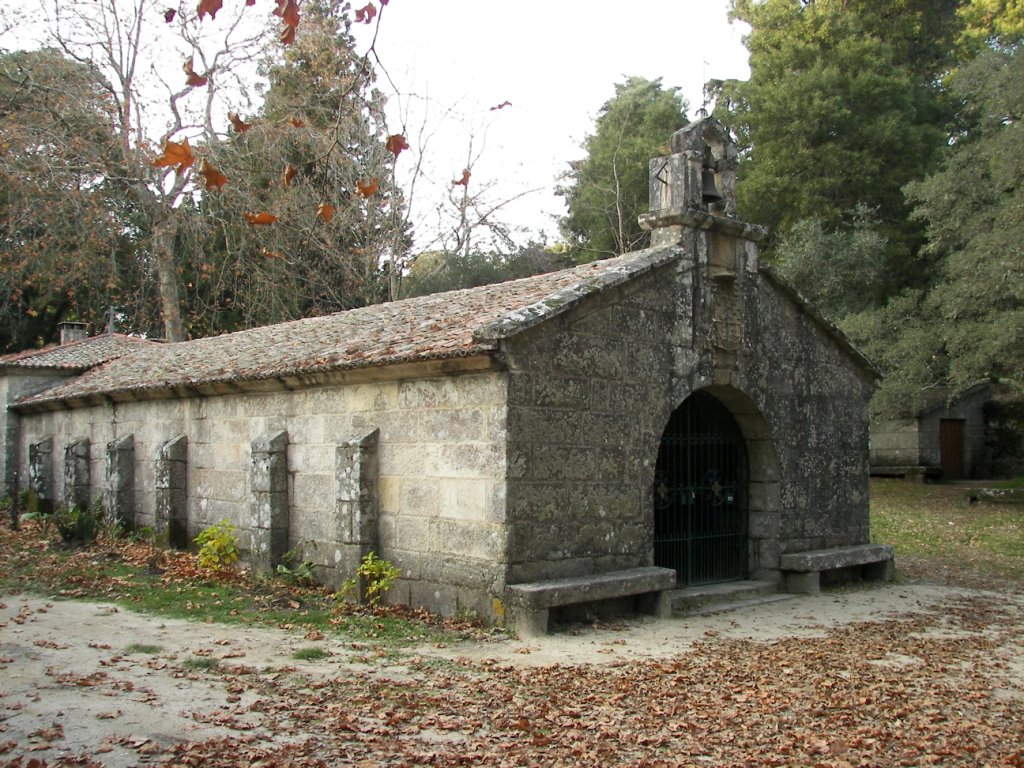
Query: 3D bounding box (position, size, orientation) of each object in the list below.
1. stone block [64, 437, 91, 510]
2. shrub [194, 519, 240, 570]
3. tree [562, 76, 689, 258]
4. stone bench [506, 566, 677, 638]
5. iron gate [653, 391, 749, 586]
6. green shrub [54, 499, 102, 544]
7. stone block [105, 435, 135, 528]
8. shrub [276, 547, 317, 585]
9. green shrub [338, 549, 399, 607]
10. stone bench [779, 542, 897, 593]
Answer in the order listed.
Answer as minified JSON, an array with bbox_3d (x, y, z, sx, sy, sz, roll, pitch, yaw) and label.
[{"bbox_3d":[-7.613,1.642,18.612,0.253,1.444,0.495,3,-5,-41],"label":"stone block"},{"bbox_3d":[-3.866,2.108,13.958,0.576,0.641,0.518,3,-5,-41],"label":"shrub"},{"bbox_3d":[3.639,-3.003,33.403,4.803,13.028,4.323,3,-5,-41],"label":"tree"},{"bbox_3d":[0.824,2.130,10.473,2.009,0.428,0.398,3,-5,-41],"label":"stone bench"},{"bbox_3d":[2.087,1.205,12.503,2.192,2.293,0.081,3,-5,-41],"label":"iron gate"},{"bbox_3d":[-6.773,2.147,16.585,0.747,0.669,0.672,3,-5,-41],"label":"green shrub"},{"bbox_3d":[-6.271,1.582,17.050,0.263,1.545,0.475,3,-5,-41],"label":"stone block"},{"bbox_3d":[-2.605,2.195,12.892,0.484,0.460,0.435,3,-5,-41],"label":"shrub"},{"bbox_3d":[-1.506,2.057,11.280,0.656,0.592,0.500,3,-5,-41],"label":"green shrub"},{"bbox_3d":[4.052,2.281,13.254,1.989,0.449,0.398,3,-5,-41],"label":"stone bench"}]

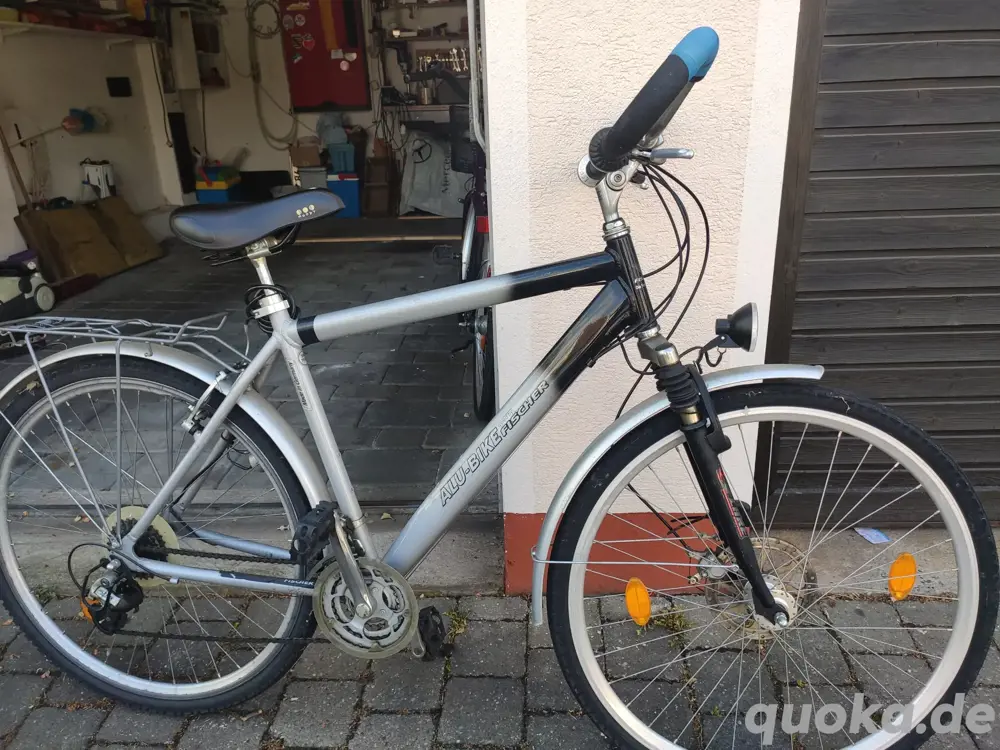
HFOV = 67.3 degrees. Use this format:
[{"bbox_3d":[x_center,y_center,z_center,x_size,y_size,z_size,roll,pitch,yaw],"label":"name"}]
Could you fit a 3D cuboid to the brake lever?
[{"bbox_3d":[0.200,-0.273,0.935,0.032,0.021,0.138,-9,22,-18],"label":"brake lever"}]

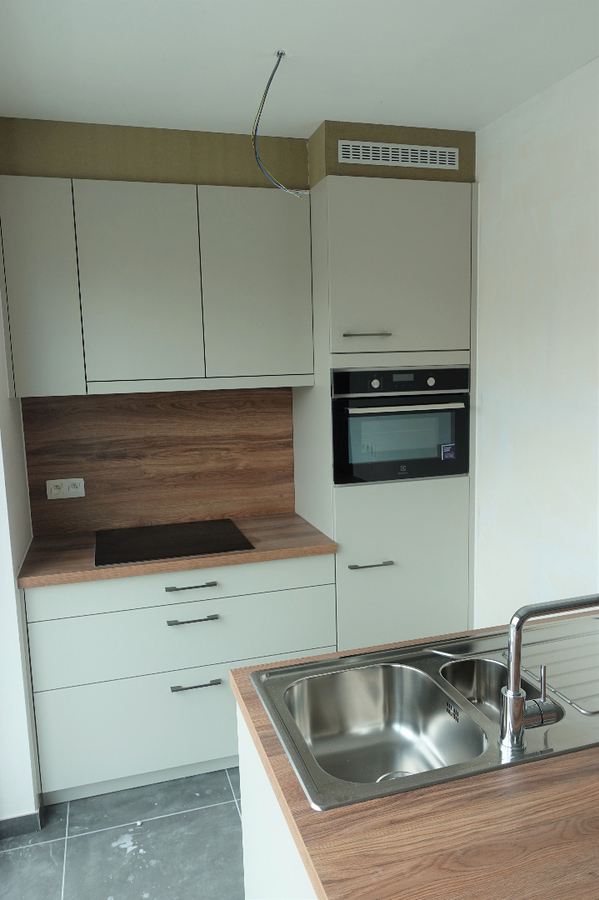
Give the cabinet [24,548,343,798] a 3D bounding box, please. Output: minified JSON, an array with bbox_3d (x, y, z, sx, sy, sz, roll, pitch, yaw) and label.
[{"bbox_3d":[-0.476,0.810,2.584,1.151,0.808,0.587,-4,8,-15],"label":"cabinet"}]

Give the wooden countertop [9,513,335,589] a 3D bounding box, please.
[{"bbox_3d":[-0.499,0.395,2.509,1.186,0.036,0.588,-4,8,-15],"label":"wooden countertop"}]

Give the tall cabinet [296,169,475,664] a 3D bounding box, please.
[{"bbox_3d":[0.352,0.062,2.718,0.620,2.283,0.587,-4,8,-15],"label":"tall cabinet"}]

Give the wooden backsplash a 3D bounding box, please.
[{"bbox_3d":[-0.603,0.043,2.754,1.192,0.601,0.020,-4,8,-15],"label":"wooden backsplash"}]

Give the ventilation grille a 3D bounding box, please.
[{"bbox_3d":[0.383,-1.119,2.284,0.495,0.079,0.016,-4,8,-15],"label":"ventilation grille"}]

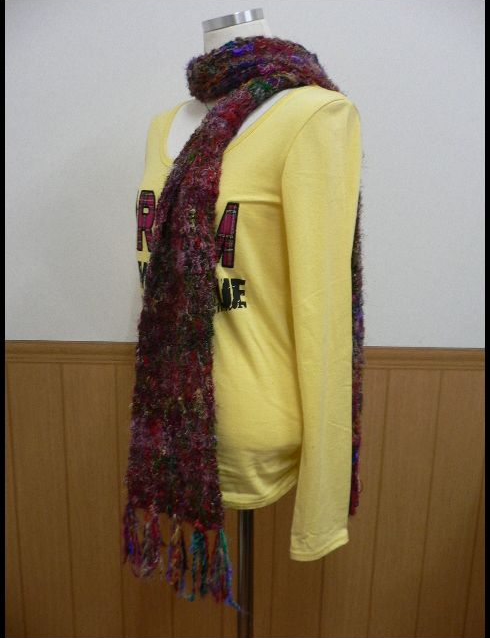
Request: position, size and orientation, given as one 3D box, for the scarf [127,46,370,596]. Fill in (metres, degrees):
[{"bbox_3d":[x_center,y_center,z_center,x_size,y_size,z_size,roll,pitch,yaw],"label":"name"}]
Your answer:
[{"bbox_3d":[0.006,0.009,0.960,0.290,0.770,0.250,-11,18,-42],"label":"scarf"}]

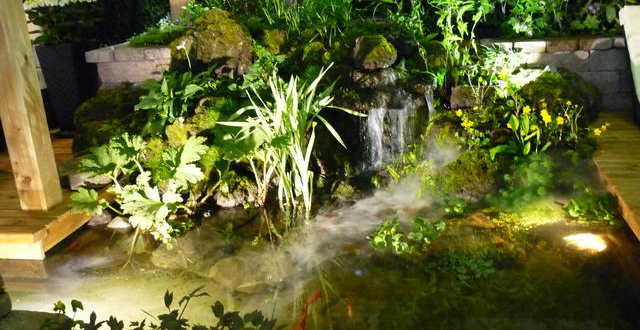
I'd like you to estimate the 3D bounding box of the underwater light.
[{"bbox_3d":[1.201,0.355,2.760,0.185,0.072,0.144,-8,20,-17],"label":"underwater light"}]

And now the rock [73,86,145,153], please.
[{"bbox_3d":[-1.359,-0.288,3.957,0.433,0.441,0.347,-2,21,0],"label":"rock"}]

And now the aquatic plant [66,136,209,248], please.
[{"bbox_3d":[-0.893,0.121,3.018,0.618,0.391,0.474,-2,19,0],"label":"aquatic plant"}]

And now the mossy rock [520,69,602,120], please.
[{"bbox_3d":[1.663,-0.468,4.218,0.513,0.364,0.385,-2,21,0],"label":"mossy rock"}]

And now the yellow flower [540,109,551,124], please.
[{"bbox_3d":[1.302,-0.280,3.523,0.058,0.072,0.051,-2,19,0],"label":"yellow flower"}]

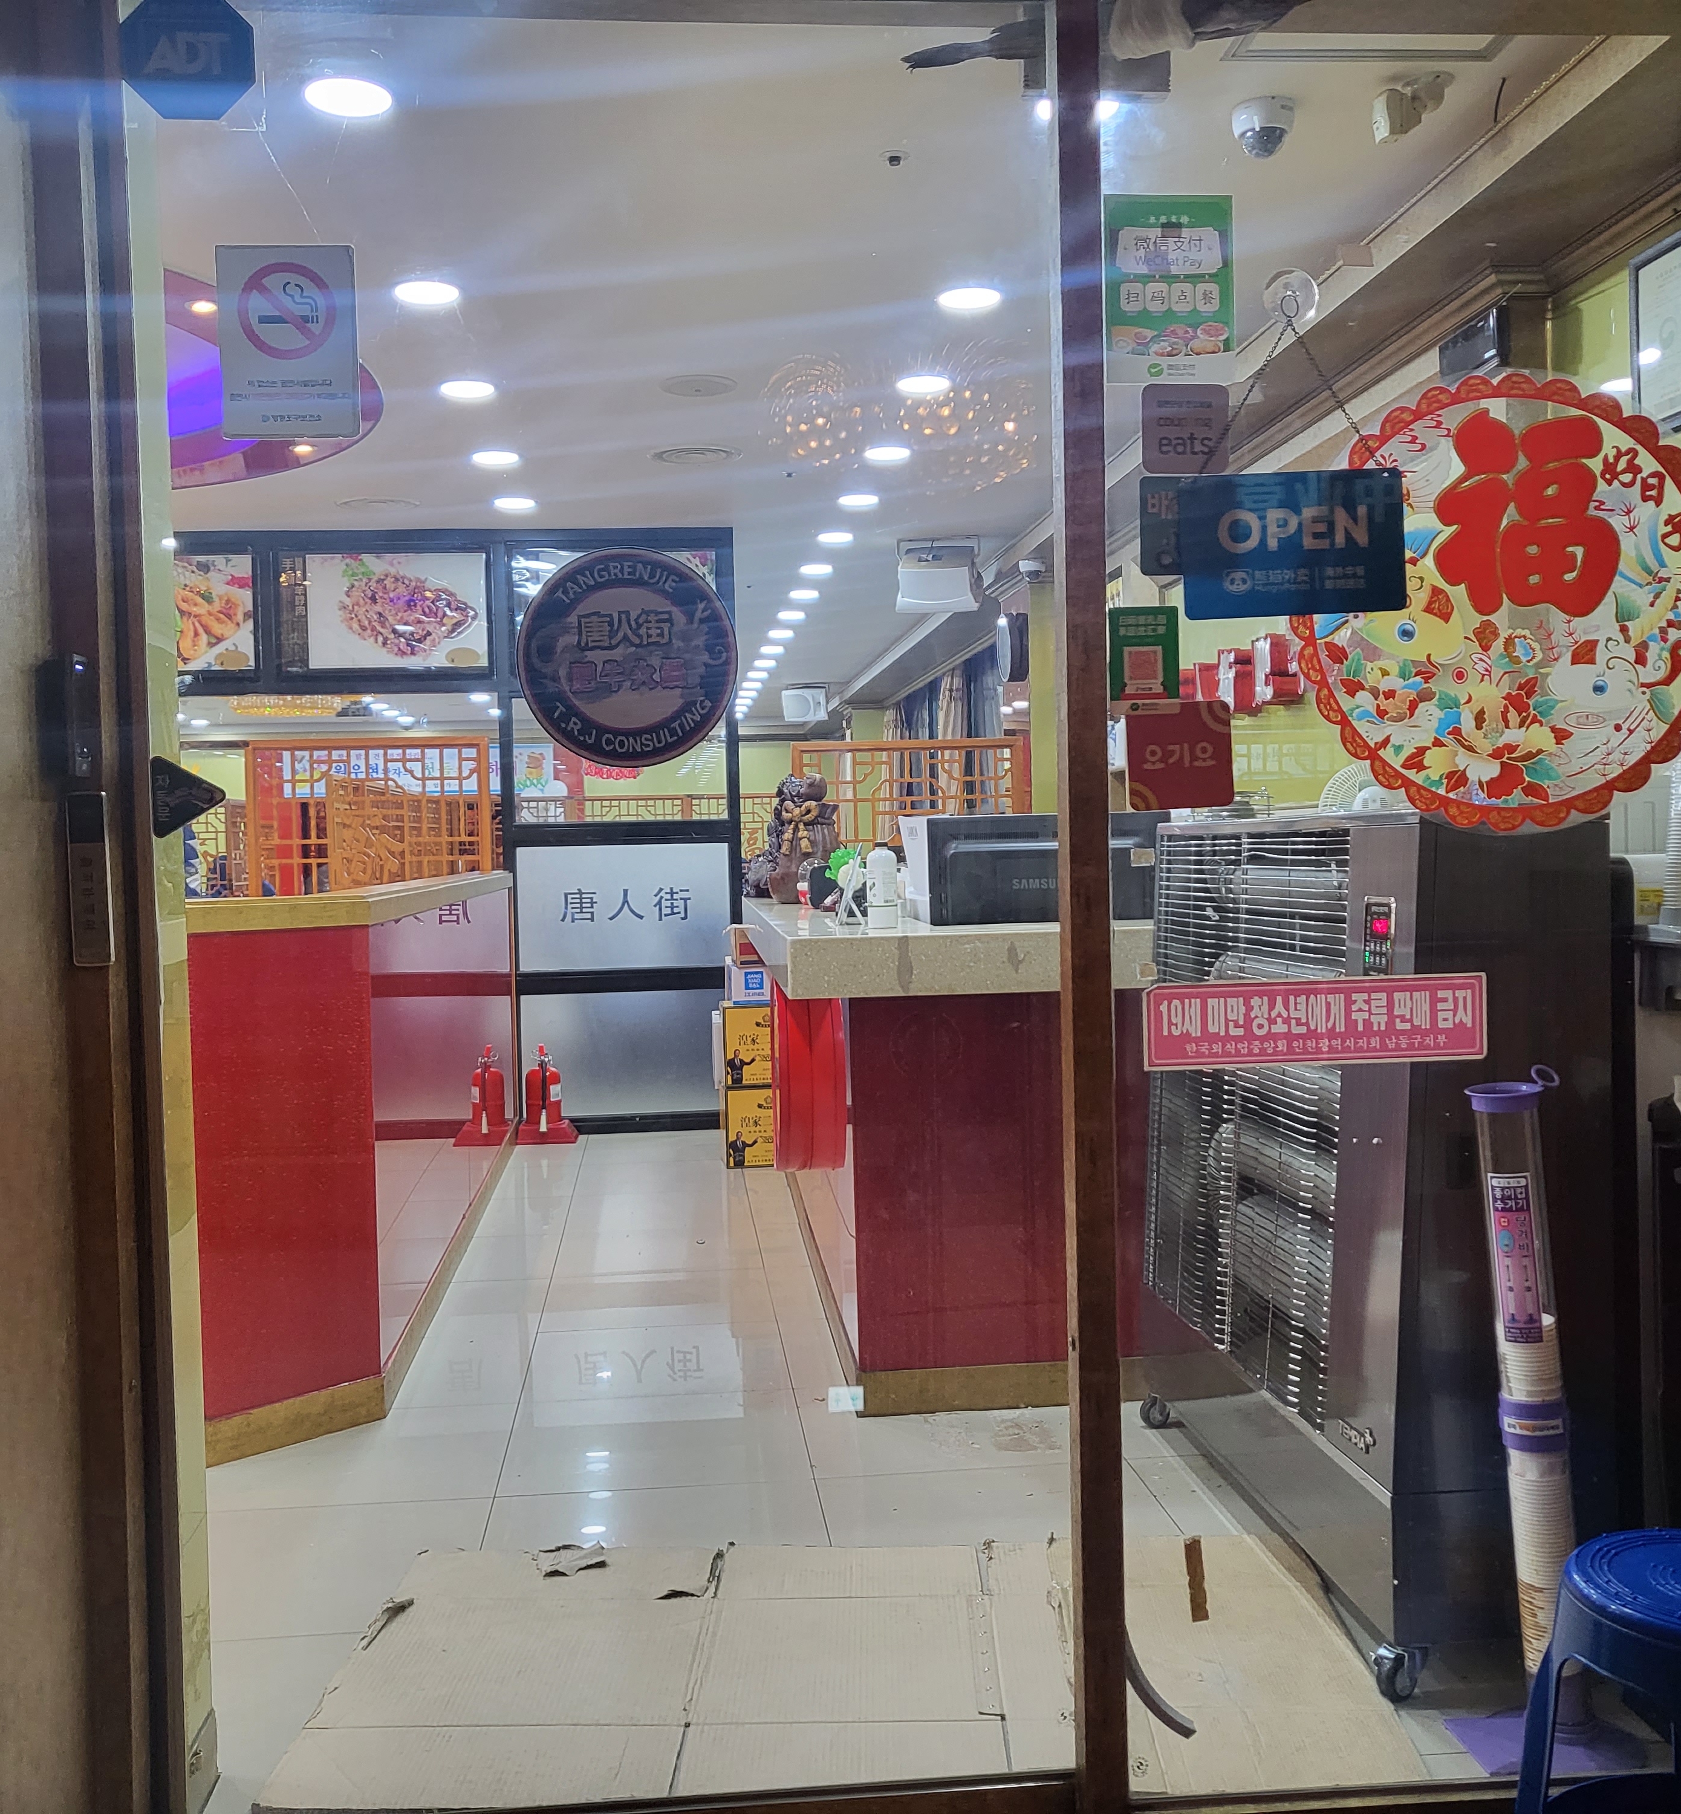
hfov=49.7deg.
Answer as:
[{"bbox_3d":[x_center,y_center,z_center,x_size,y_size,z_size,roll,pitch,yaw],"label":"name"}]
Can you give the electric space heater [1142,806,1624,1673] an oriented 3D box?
[{"bbox_3d":[0.885,0.483,3.265,0.316,1.290,1.313,-1,3,-5],"label":"electric space heater"}]

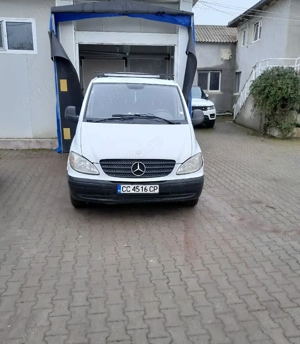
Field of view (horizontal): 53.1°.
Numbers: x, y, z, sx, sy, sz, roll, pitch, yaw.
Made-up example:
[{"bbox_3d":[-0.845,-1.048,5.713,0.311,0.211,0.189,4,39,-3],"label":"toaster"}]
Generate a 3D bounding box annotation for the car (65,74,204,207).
[{"bbox_3d":[-0.313,-0.834,5.943,2.020,1.950,4.900,0,15,-5],"label":"car"}]

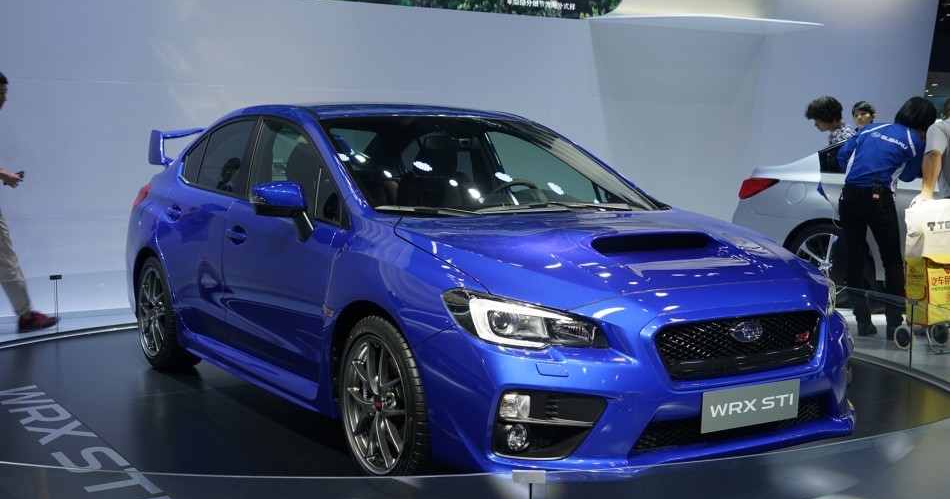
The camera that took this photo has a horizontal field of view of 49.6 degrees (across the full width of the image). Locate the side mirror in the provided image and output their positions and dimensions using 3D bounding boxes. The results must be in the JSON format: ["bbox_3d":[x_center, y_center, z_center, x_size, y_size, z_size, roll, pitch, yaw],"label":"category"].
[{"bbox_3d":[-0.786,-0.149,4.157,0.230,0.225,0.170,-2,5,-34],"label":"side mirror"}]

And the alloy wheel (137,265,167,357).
[{"bbox_3d":[-1.723,0.343,5.837,0.215,0.495,0.495,-2,5,-34],"label":"alloy wheel"}]

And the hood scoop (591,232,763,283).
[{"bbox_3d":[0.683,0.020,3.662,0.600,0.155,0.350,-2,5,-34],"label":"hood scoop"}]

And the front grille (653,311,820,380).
[{"bbox_3d":[0.862,0.309,3.392,0.770,0.185,0.085,-2,5,-34],"label":"front grille"}]

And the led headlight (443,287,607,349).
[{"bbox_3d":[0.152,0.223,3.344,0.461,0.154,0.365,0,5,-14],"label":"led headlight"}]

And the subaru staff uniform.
[{"bbox_3d":[2.680,-0.119,6.800,0.530,1.420,0.480,4,5,33],"label":"subaru staff uniform"}]

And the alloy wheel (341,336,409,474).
[{"bbox_3d":[-0.270,0.547,3.721,0.215,0.495,0.495,-2,5,-34],"label":"alloy wheel"}]

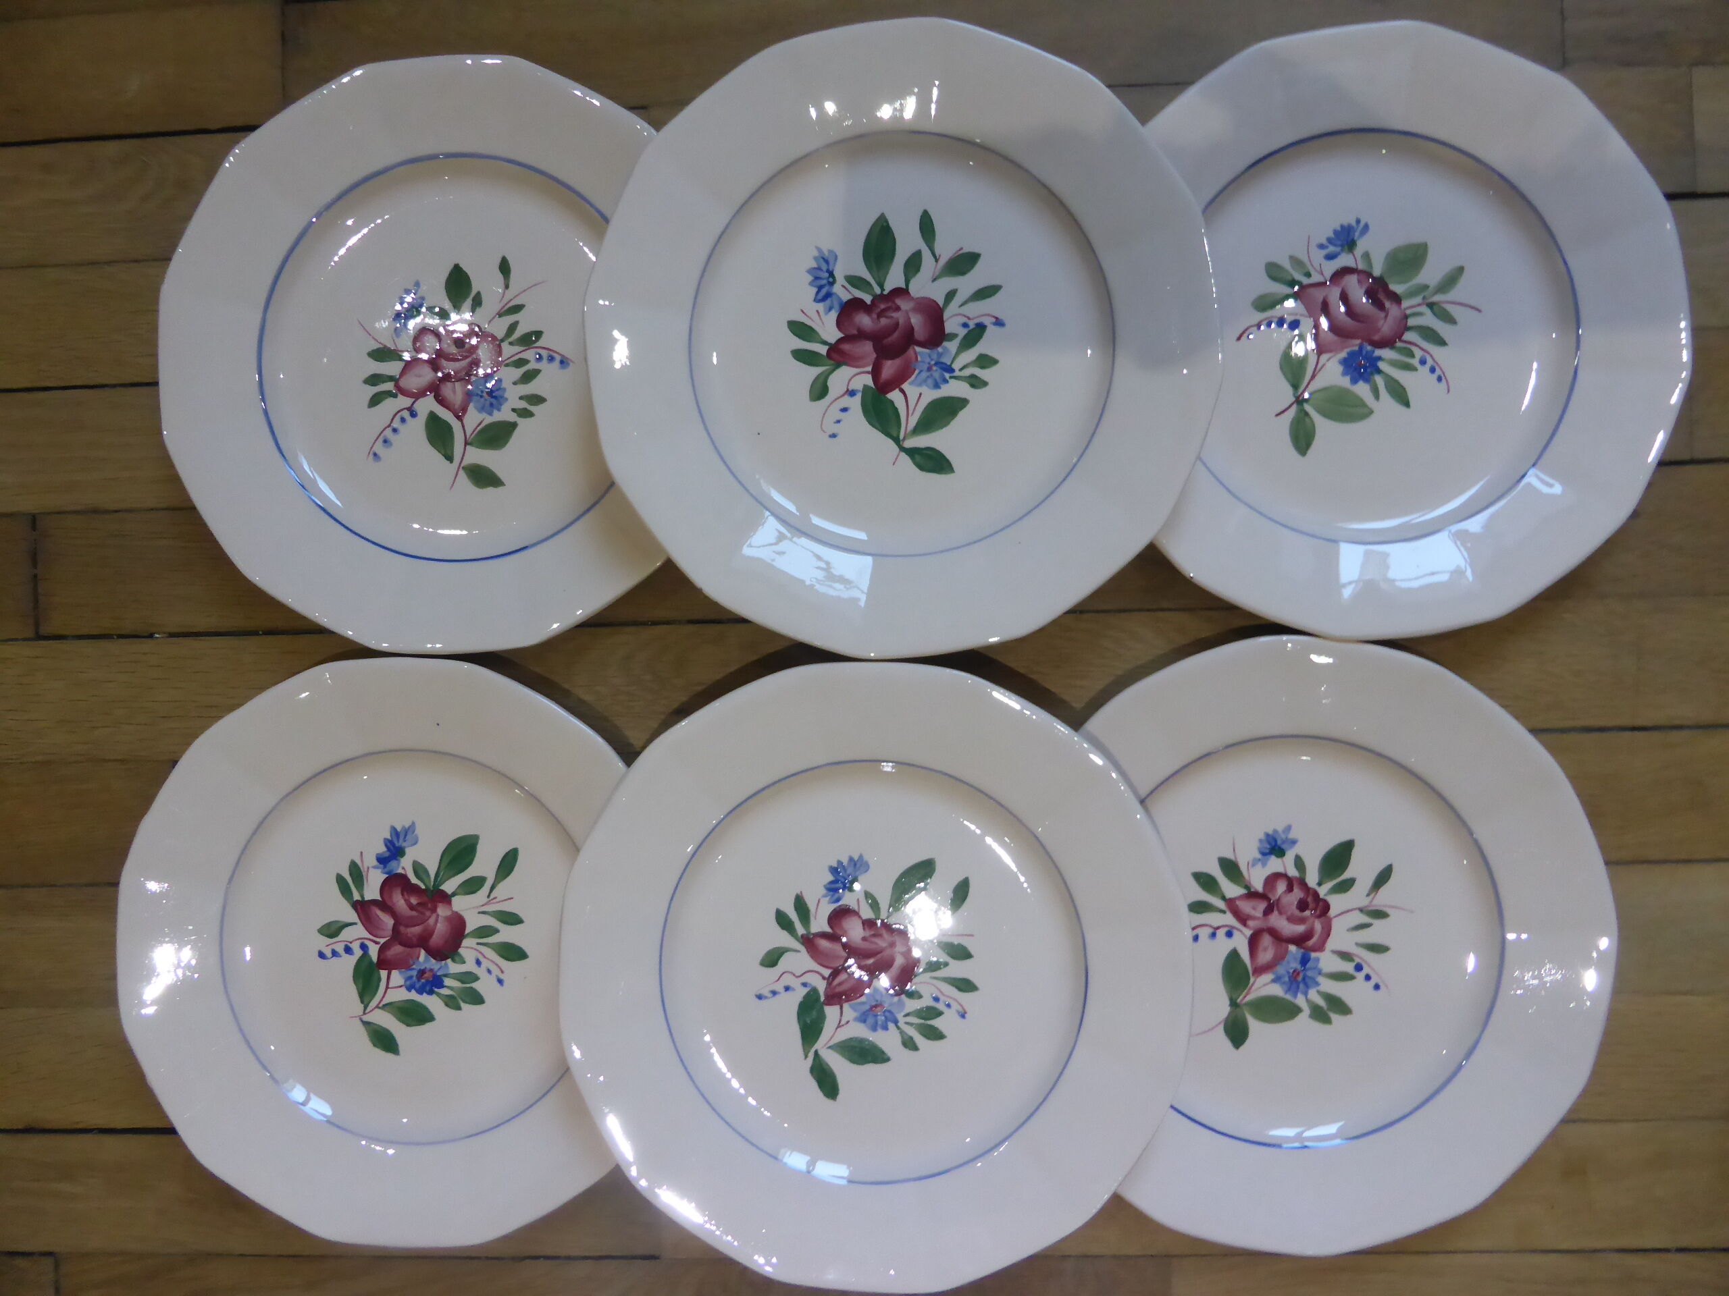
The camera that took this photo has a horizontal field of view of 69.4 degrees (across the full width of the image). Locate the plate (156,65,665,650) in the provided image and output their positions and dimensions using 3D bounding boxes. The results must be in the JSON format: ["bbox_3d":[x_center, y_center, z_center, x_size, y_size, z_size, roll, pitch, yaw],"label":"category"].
[{"bbox_3d":[-0.166,-0.117,0.511,0.242,0.025,0.242,0,90,3],"label":"plate"}]

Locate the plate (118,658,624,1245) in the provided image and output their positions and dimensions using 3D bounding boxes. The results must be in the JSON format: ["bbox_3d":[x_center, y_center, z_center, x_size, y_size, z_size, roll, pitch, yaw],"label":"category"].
[{"bbox_3d":[-0.187,0.123,0.517,0.242,0.025,0.242,0,90,3],"label":"plate"}]

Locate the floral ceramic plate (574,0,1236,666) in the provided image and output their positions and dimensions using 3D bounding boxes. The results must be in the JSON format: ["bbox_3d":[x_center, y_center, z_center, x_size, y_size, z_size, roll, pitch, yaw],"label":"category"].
[{"bbox_3d":[0.014,-0.117,0.482,0.242,0.025,0.242,0,90,3],"label":"floral ceramic plate"}]

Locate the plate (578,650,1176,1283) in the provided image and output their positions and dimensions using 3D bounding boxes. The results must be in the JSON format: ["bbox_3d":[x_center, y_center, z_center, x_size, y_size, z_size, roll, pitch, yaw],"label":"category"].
[{"bbox_3d":[0.003,0.124,0.483,0.242,0.025,0.242,0,90,3],"label":"plate"}]

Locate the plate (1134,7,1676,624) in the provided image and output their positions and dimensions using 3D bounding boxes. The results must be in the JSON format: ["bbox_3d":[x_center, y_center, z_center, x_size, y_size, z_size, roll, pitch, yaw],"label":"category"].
[{"bbox_3d":[0.199,-0.123,0.499,0.242,0.025,0.242,0,90,3],"label":"plate"}]

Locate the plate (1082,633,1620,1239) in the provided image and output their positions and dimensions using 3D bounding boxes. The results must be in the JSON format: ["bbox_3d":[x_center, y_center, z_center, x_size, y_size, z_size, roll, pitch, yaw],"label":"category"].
[{"bbox_3d":[0.168,0.115,0.495,0.242,0.025,0.242,0,90,3],"label":"plate"}]

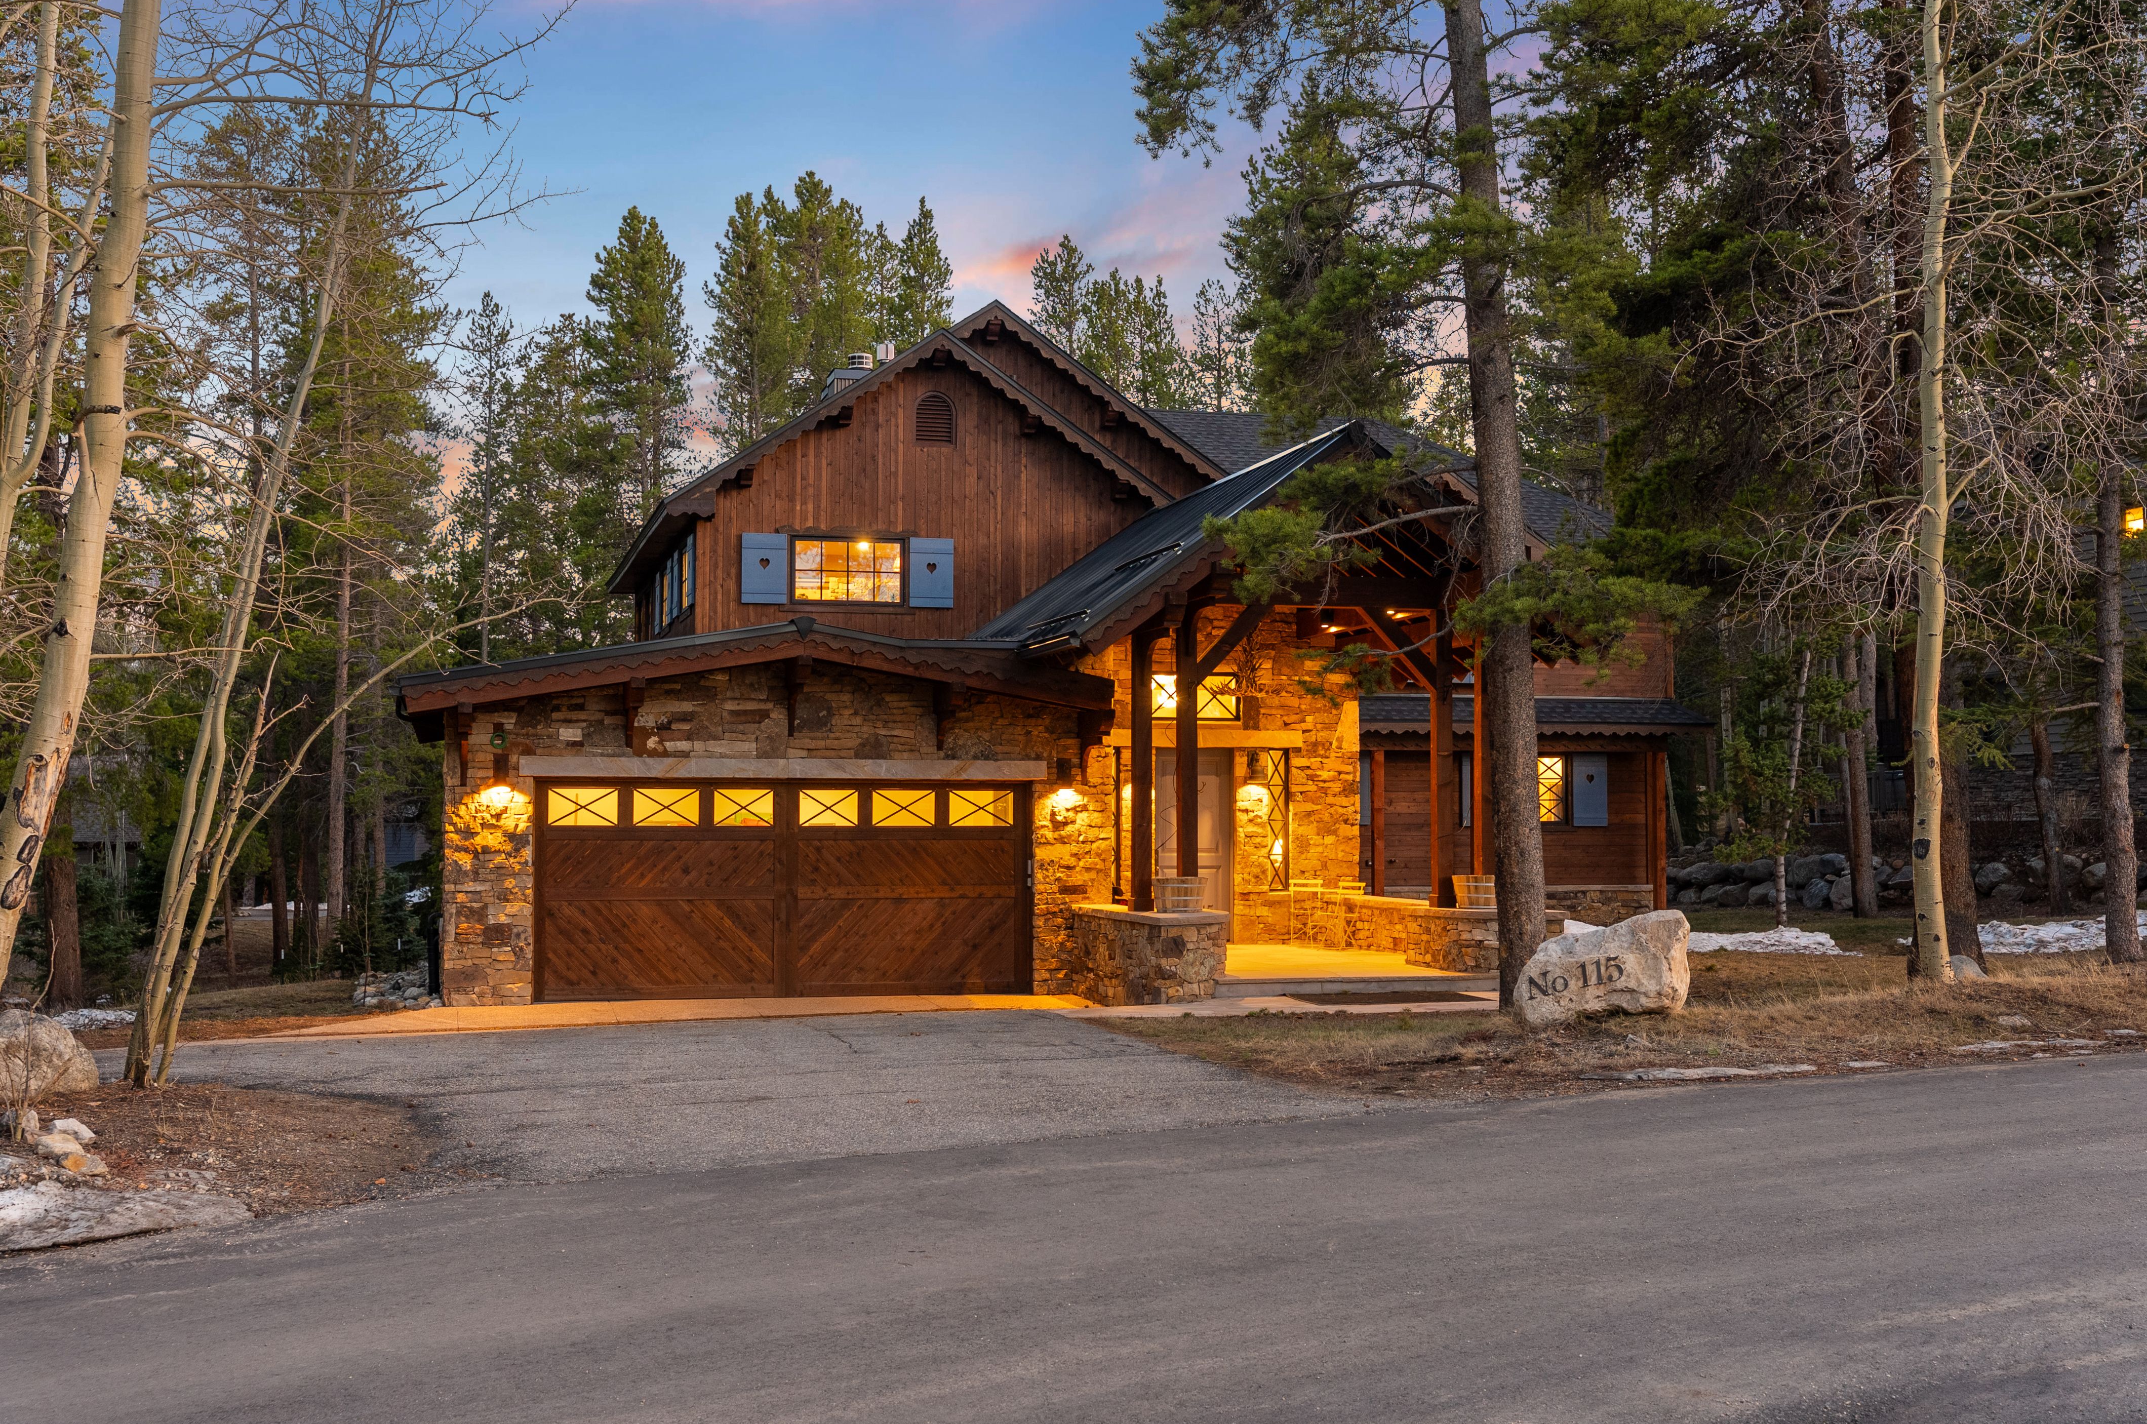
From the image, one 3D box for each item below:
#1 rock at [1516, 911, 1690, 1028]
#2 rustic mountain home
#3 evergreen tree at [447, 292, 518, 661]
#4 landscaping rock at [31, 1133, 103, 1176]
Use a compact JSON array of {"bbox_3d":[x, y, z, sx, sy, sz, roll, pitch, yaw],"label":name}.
[{"bbox_3d":[4.230,1.982,18.532,1.280,0.890,0.750,0,-2,0],"label":"rock"},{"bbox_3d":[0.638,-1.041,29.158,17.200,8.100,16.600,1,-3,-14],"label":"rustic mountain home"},{"bbox_3d":[-10.163,-1.868,40.118,1.450,10.800,1.450,0,-2,0],"label":"evergreen tree"},{"bbox_3d":[-4.454,1.944,10.226,0.280,0.165,0.210,0,-2,0],"label":"landscaping rock"}]

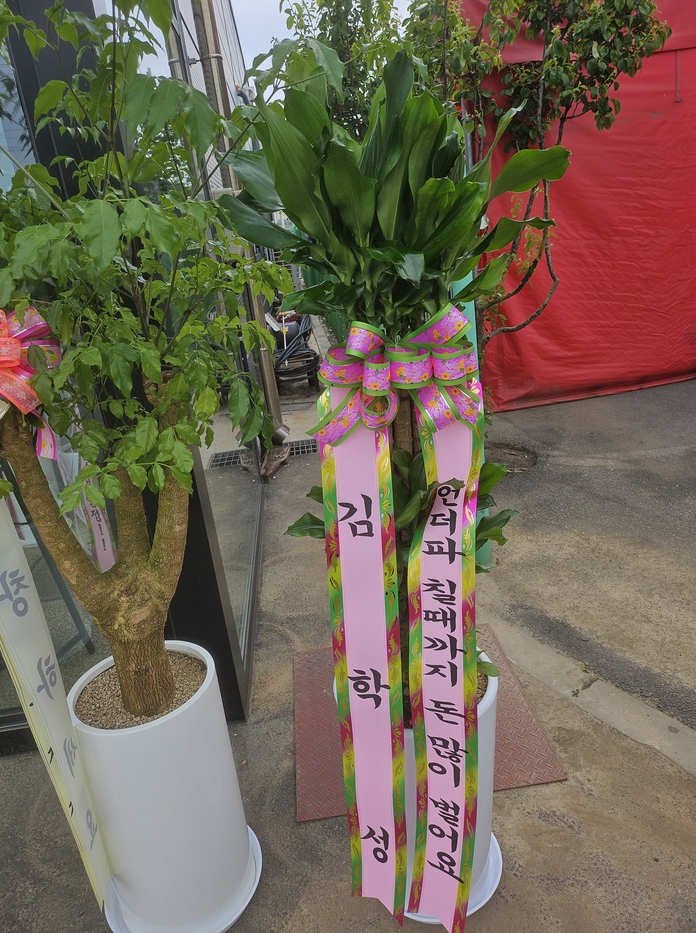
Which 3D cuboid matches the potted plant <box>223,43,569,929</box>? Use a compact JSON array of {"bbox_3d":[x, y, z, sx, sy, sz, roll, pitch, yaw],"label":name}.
[{"bbox_3d":[0.149,0.184,1.291,0.560,1.720,0.520,-7,20,0],"label":"potted plant"}]

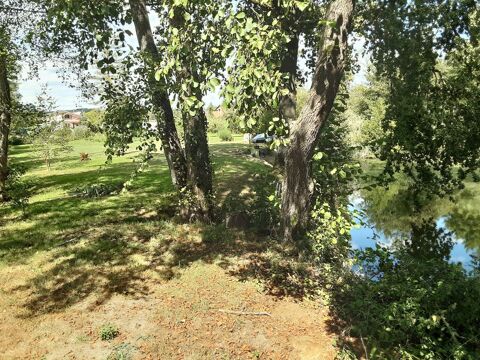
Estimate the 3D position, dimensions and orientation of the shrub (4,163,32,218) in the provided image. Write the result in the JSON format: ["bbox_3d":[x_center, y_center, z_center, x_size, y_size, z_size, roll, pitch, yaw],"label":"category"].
[{"bbox_3d":[-3.700,0.180,6.500,0.430,0.840,0.420,-5,10,-30],"label":"shrub"}]

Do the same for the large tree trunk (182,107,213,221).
[{"bbox_3d":[-0.680,-0.260,6.200,0.450,1.780,0.430,-1,9,-6],"label":"large tree trunk"}]

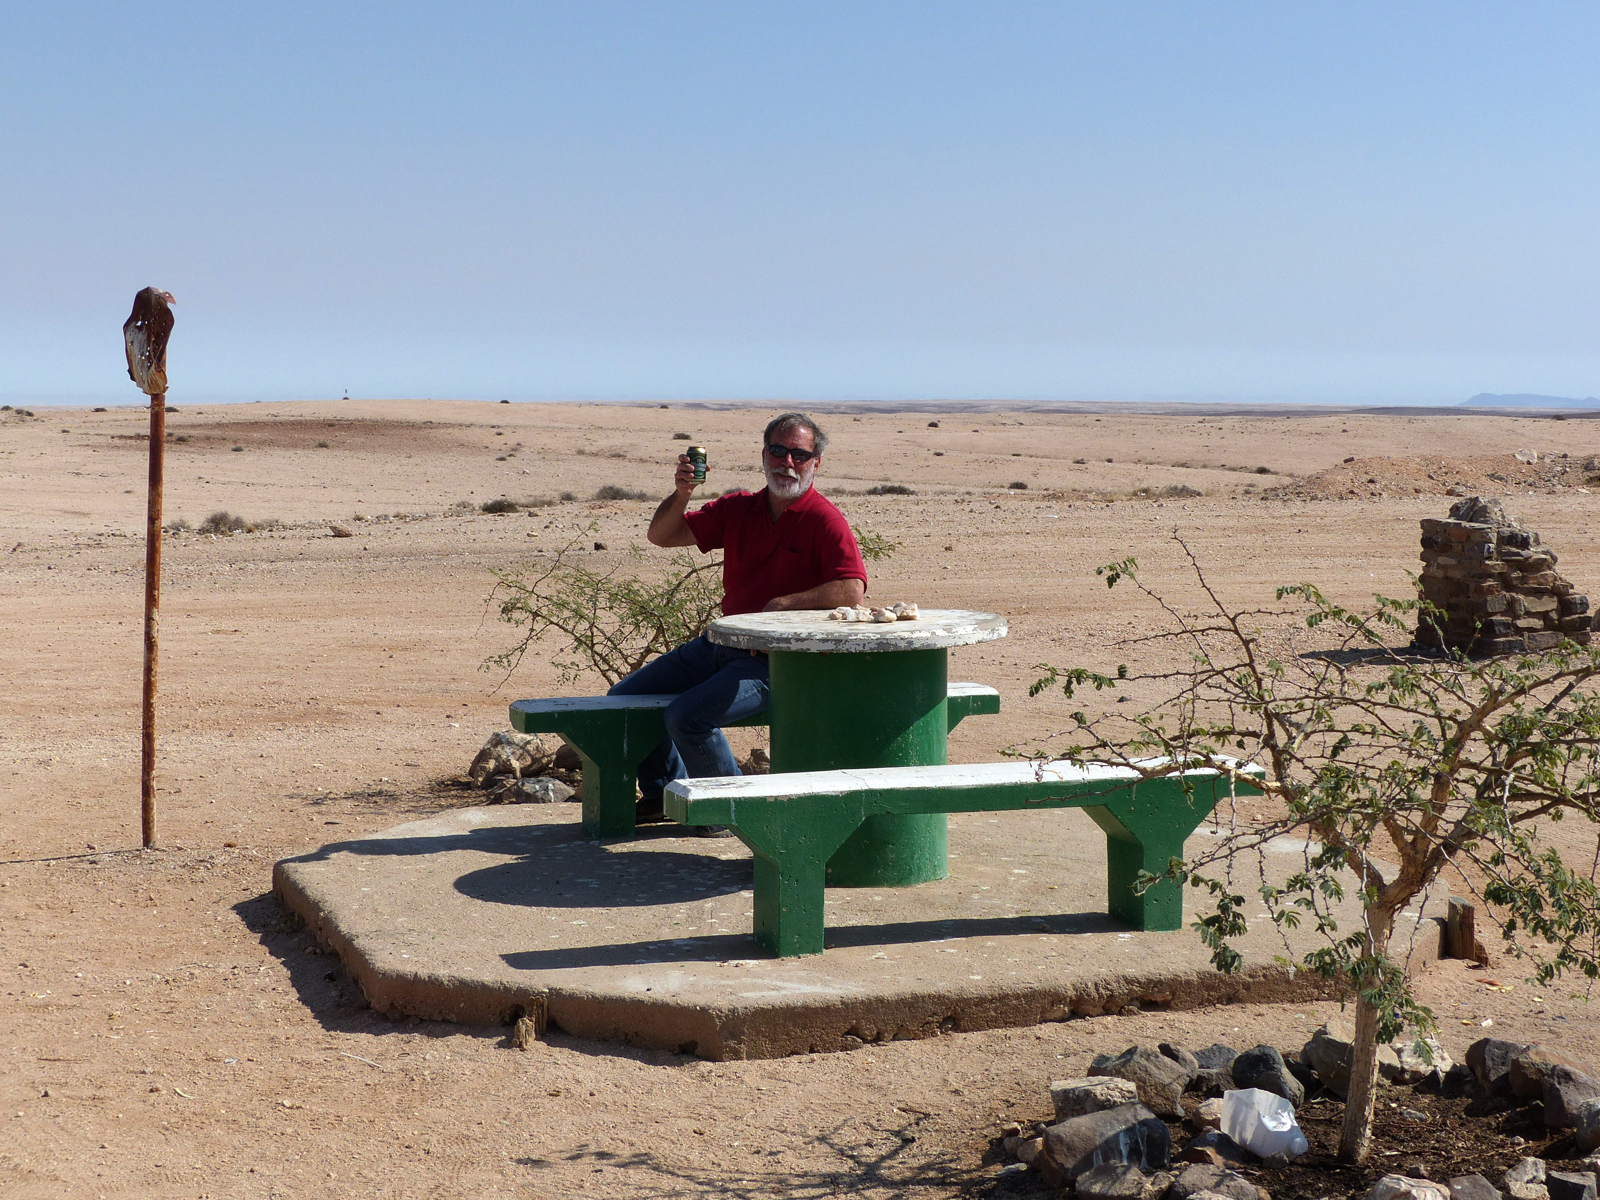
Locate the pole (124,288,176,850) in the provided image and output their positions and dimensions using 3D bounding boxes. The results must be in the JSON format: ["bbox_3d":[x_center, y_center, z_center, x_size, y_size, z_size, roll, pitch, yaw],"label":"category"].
[{"bbox_3d":[-2.198,-0.095,9.214,0.175,1.902,0.136,2,4,0],"label":"pole"}]

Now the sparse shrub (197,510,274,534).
[{"bbox_3d":[-6.666,-0.915,32.209,0.908,0.278,0.817,0,4,0],"label":"sparse shrub"}]

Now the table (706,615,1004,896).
[{"bbox_3d":[0.173,0.444,8.251,0.897,0.761,0.897,0,4,0],"label":"table"}]

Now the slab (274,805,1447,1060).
[{"bbox_3d":[0.186,0.887,8.282,3.327,0.126,3.298,-1,4,-20],"label":"slab"}]

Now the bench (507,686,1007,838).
[{"bbox_3d":[-0.134,0.539,9.169,1.675,0.436,0.205,-1,4,-20],"label":"bench"}]

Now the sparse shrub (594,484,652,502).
[{"bbox_3d":[-2.805,-1.699,43.102,0.923,0.255,0.831,0,4,0],"label":"sparse shrub"}]

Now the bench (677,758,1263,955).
[{"bbox_3d":[0.458,0.679,7.280,1.649,0.436,0.205,-1,4,-20],"label":"bench"}]

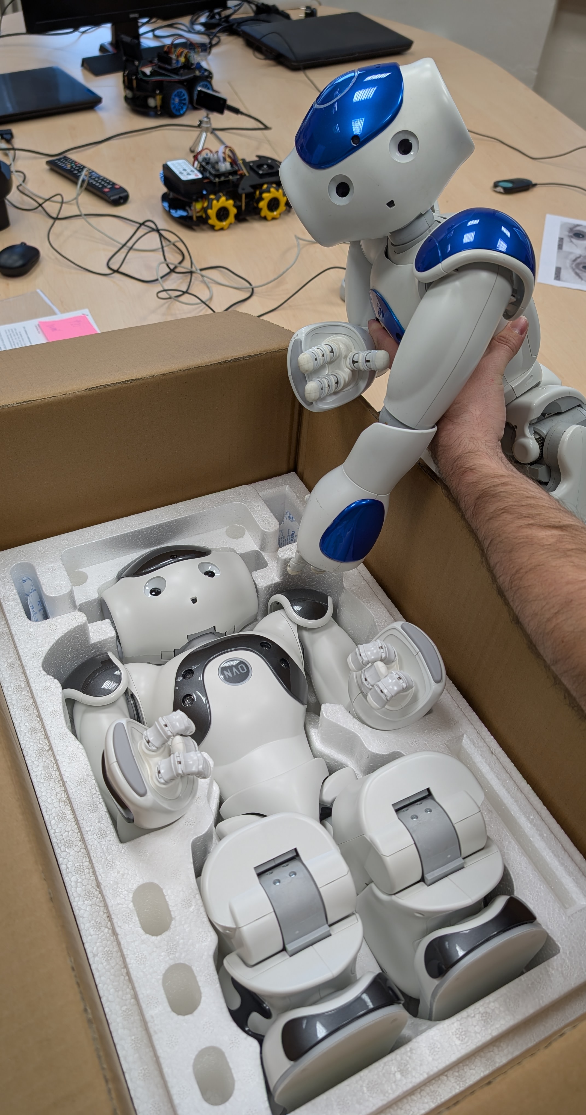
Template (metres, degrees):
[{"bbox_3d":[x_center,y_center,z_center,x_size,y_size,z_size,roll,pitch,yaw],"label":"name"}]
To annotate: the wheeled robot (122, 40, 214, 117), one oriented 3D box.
[{"bbox_3d":[-0.297,-1.143,1.829,0.140,0.140,0.237,30,52,21],"label":"wheeled robot"}]

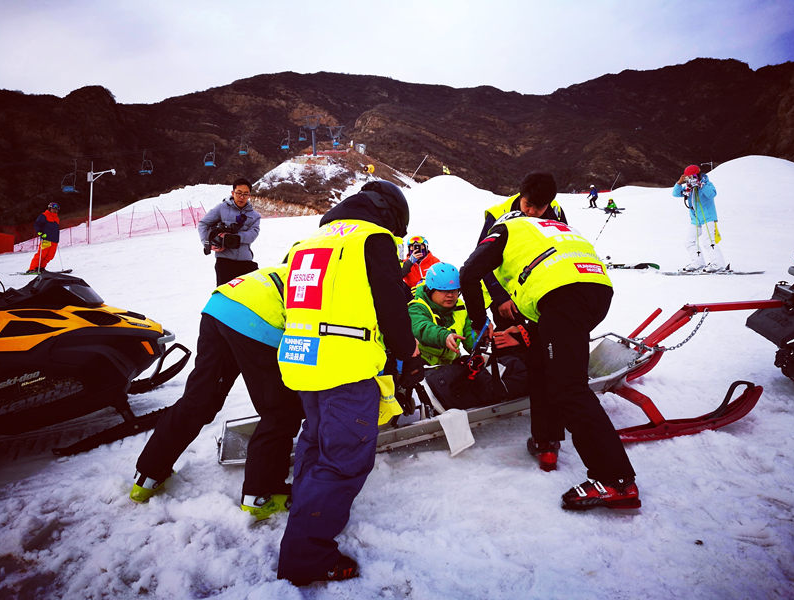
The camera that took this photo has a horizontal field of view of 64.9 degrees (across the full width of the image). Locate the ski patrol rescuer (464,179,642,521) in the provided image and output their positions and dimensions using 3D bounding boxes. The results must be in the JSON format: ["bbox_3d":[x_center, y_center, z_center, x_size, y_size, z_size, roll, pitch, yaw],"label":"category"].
[{"bbox_3d":[0.700,0.250,2.920,0.980,1.420,0.660,-1,-3,40],"label":"ski patrol rescuer"}]

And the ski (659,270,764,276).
[{"bbox_3d":[4.990,-0.420,9.850,1.600,0.090,0.250,-2,9,-10],"label":"ski"}]

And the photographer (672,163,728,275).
[{"bbox_3d":[4.800,-1.300,9.900,0.620,1.710,0.740,3,-3,-45],"label":"photographer"}]

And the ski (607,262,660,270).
[{"bbox_3d":[3.780,-0.540,10.100,1.100,0.100,0.150,-1,9,-9],"label":"ski"}]

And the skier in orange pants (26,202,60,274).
[{"bbox_3d":[-8.630,-1.500,15.200,0.650,1.720,0.720,3,-3,-45],"label":"skier in orange pants"}]

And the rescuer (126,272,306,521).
[{"bbox_3d":[-0.790,0.400,3.020,1.080,1.180,0.680,2,-3,-40],"label":"rescuer"}]

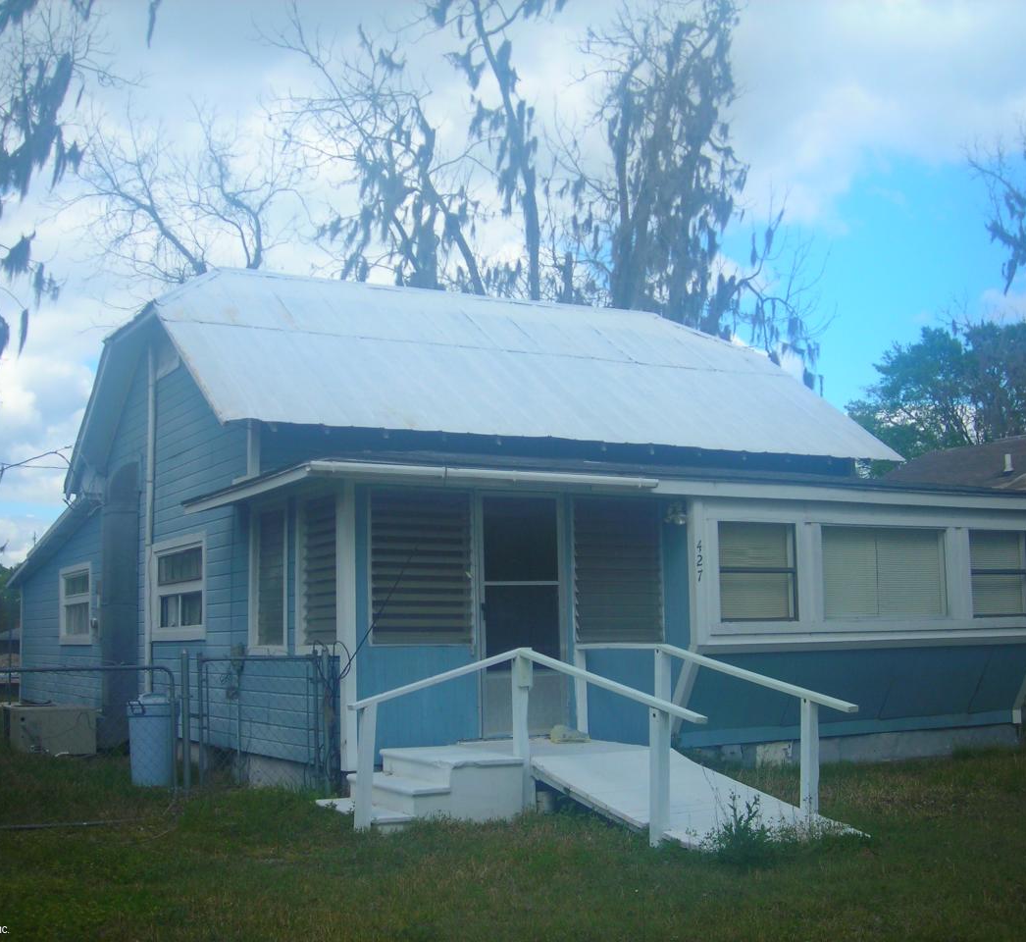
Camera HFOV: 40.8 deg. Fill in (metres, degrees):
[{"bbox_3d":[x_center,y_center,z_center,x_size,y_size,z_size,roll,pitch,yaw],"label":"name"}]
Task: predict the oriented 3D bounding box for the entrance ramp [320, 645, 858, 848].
[{"bbox_3d":[0.257,1.846,9.693,2.725,1.227,3.713,3,-8,-29],"label":"entrance ramp"}]

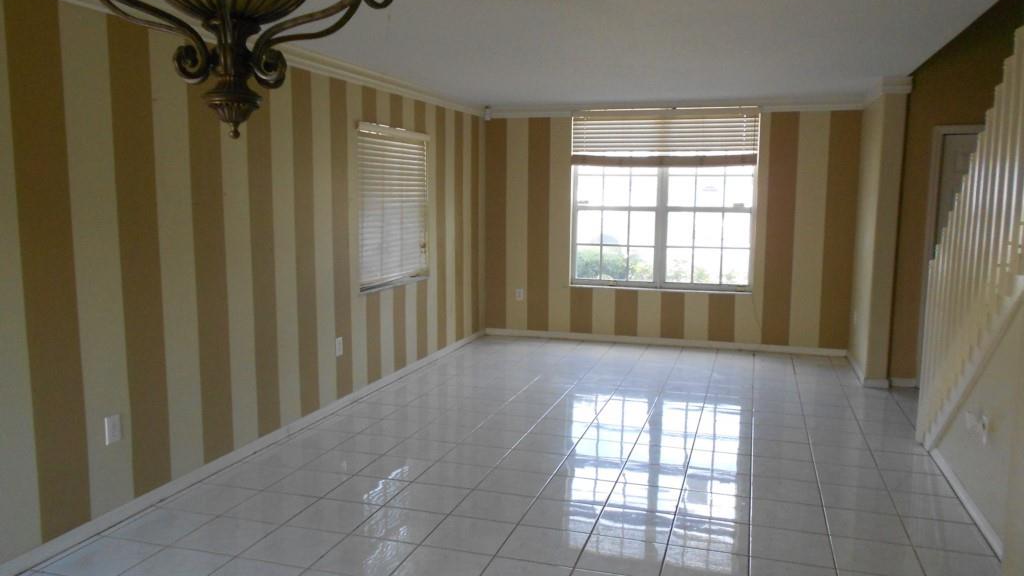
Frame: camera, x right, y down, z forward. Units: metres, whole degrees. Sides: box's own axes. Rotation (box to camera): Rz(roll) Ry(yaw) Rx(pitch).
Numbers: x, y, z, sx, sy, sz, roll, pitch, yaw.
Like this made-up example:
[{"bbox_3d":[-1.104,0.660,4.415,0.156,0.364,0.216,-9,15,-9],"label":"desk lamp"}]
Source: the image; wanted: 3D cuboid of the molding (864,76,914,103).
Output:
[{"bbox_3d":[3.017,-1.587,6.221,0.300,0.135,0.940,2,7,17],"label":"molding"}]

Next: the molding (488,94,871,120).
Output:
[{"bbox_3d":[1.444,-1.760,7.556,3.650,0.120,0.075,2,7,17],"label":"molding"}]

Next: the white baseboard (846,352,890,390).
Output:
[{"bbox_3d":[3.085,0.697,6.698,0.198,0.074,1.255,2,7,17],"label":"white baseboard"}]

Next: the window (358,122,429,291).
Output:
[{"bbox_3d":[-0.929,-0.642,6.255,0.090,1.250,1.275,2,7,17],"label":"window"}]

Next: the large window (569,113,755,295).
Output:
[{"bbox_3d":[1.489,-0.866,7.704,1.835,1.780,0.100,2,7,17],"label":"large window"}]

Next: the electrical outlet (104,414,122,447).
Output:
[{"bbox_3d":[-1.827,0.648,3.534,0.010,0.121,0.078,2,7,17],"label":"electrical outlet"}]

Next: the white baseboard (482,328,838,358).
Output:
[{"bbox_3d":[1.449,0.551,7.868,3.650,0.074,0.015,2,7,17],"label":"white baseboard"}]

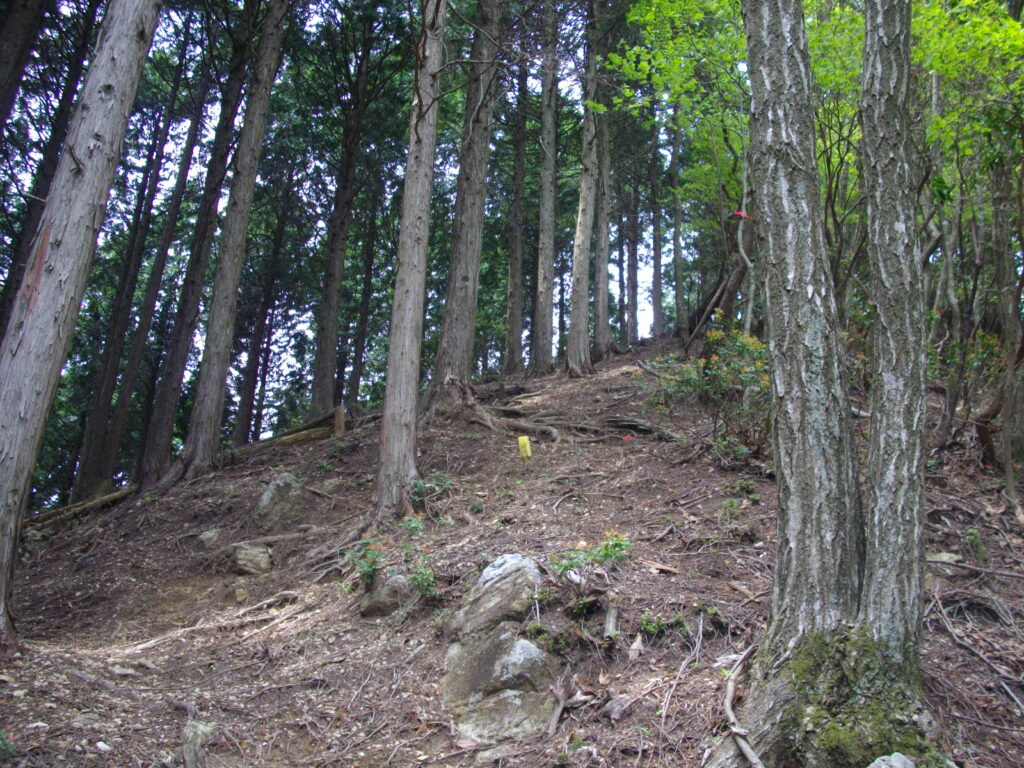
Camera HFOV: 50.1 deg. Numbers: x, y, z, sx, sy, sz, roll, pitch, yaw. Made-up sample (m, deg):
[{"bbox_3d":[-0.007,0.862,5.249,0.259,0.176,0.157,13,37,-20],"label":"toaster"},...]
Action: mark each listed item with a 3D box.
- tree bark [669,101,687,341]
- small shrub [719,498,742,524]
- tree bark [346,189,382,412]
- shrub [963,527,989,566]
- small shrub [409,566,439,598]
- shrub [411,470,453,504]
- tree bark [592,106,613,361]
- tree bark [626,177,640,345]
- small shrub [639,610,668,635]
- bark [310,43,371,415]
[{"bbox_3d":[3.838,-3.896,25.247,0.250,6.398,0.250,3,-23,0],"label":"tree bark"},{"bbox_3d":[1.577,0.920,7.900,0.173,0.178,0.156,3,-23,0],"label":"small shrub"},{"bbox_3d":[-2.643,-1.596,19.879,0.200,4.508,0.200,3,-23,0],"label":"tree bark"},{"bbox_3d":[2.795,0.974,6.600,0.157,0.218,0.141,3,-23,0],"label":"shrub"},{"bbox_3d":[-0.477,1.070,5.900,0.162,0.164,0.146,3,-23,0],"label":"small shrub"},{"bbox_3d":[-0.647,0.832,8.800,0.338,0.260,0.304,3,-23,0],"label":"shrub"},{"bbox_3d":[1.720,-2.951,20.566,0.290,5.466,0.290,2,-23,0],"label":"tree bark"},{"bbox_3d":[2.879,-2.975,25.879,0.250,4.507,0.250,3,-23,0],"label":"tree bark"},{"bbox_3d":[0.672,1.138,5.200,0.143,0.117,0.128,3,-23,0],"label":"small shrub"},{"bbox_3d":[-2.518,-2.573,16.559,0.340,6.458,0.340,2,-23,0],"label":"bark"}]

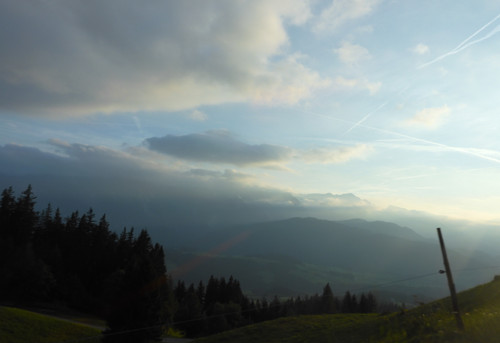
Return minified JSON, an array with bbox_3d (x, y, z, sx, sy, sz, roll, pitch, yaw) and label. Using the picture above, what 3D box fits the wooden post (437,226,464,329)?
[{"bbox_3d":[2.583,1.386,5.223,0.062,1.300,0.062,-13,-6,23],"label":"wooden post"}]

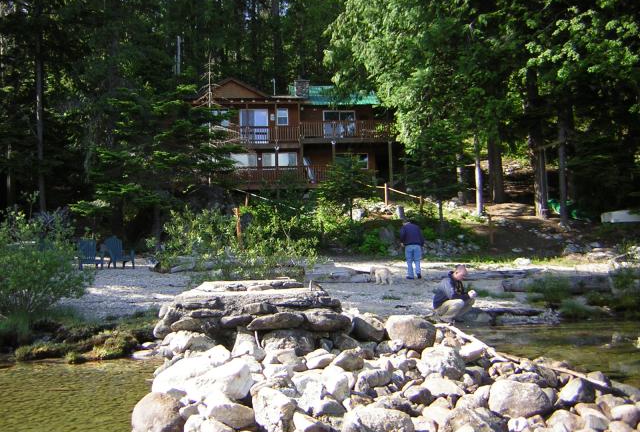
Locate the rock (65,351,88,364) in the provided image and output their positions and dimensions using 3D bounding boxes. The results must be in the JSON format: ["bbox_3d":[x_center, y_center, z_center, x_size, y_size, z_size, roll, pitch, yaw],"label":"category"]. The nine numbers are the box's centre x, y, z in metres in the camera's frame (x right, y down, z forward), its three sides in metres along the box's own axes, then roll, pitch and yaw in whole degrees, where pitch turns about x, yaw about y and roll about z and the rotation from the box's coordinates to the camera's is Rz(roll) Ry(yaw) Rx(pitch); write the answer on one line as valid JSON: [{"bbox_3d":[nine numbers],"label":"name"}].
[{"bbox_3d":[-3.329,1.935,9.100,0.290,0.170,0.250,-1,0,-6],"label":"rock"}]

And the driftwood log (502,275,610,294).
[{"bbox_3d":[5.330,1.555,15.000,2.450,0.340,0.360,-1,0,7],"label":"driftwood log"}]

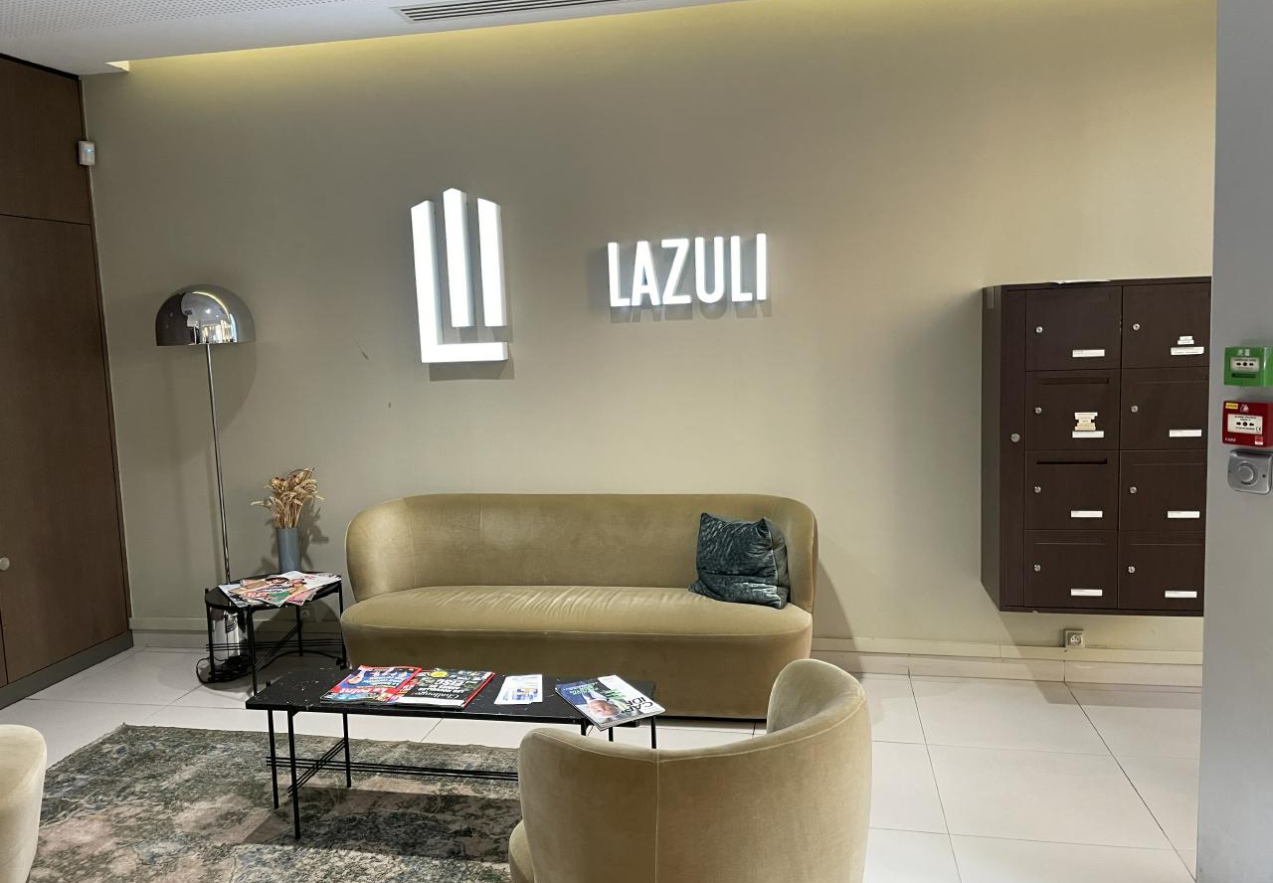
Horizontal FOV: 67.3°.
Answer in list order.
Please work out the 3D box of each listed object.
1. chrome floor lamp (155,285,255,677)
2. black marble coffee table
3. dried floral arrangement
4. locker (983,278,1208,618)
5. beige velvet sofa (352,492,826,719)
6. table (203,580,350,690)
[{"bbox_3d":[-1.866,0.171,4.283,0.410,1.730,0.410,-1,6,12],"label":"chrome floor lamp"},{"bbox_3d":[-0.545,0.935,2.843,1.220,0.405,0.370,-1,6,12],"label":"black marble coffee table"},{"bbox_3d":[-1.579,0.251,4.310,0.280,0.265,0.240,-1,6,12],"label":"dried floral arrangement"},{"bbox_3d":[1.713,0.011,3.572,0.740,1.190,0.400,-1,6,12],"label":"locker"},{"bbox_3d":[-0.239,0.641,3.904,1.930,0.770,0.650,-1,6,12],"label":"beige velvet sofa"},{"bbox_3d":[-1.588,0.831,4.210,0.555,0.415,0.555,-1,6,12],"label":"table"}]

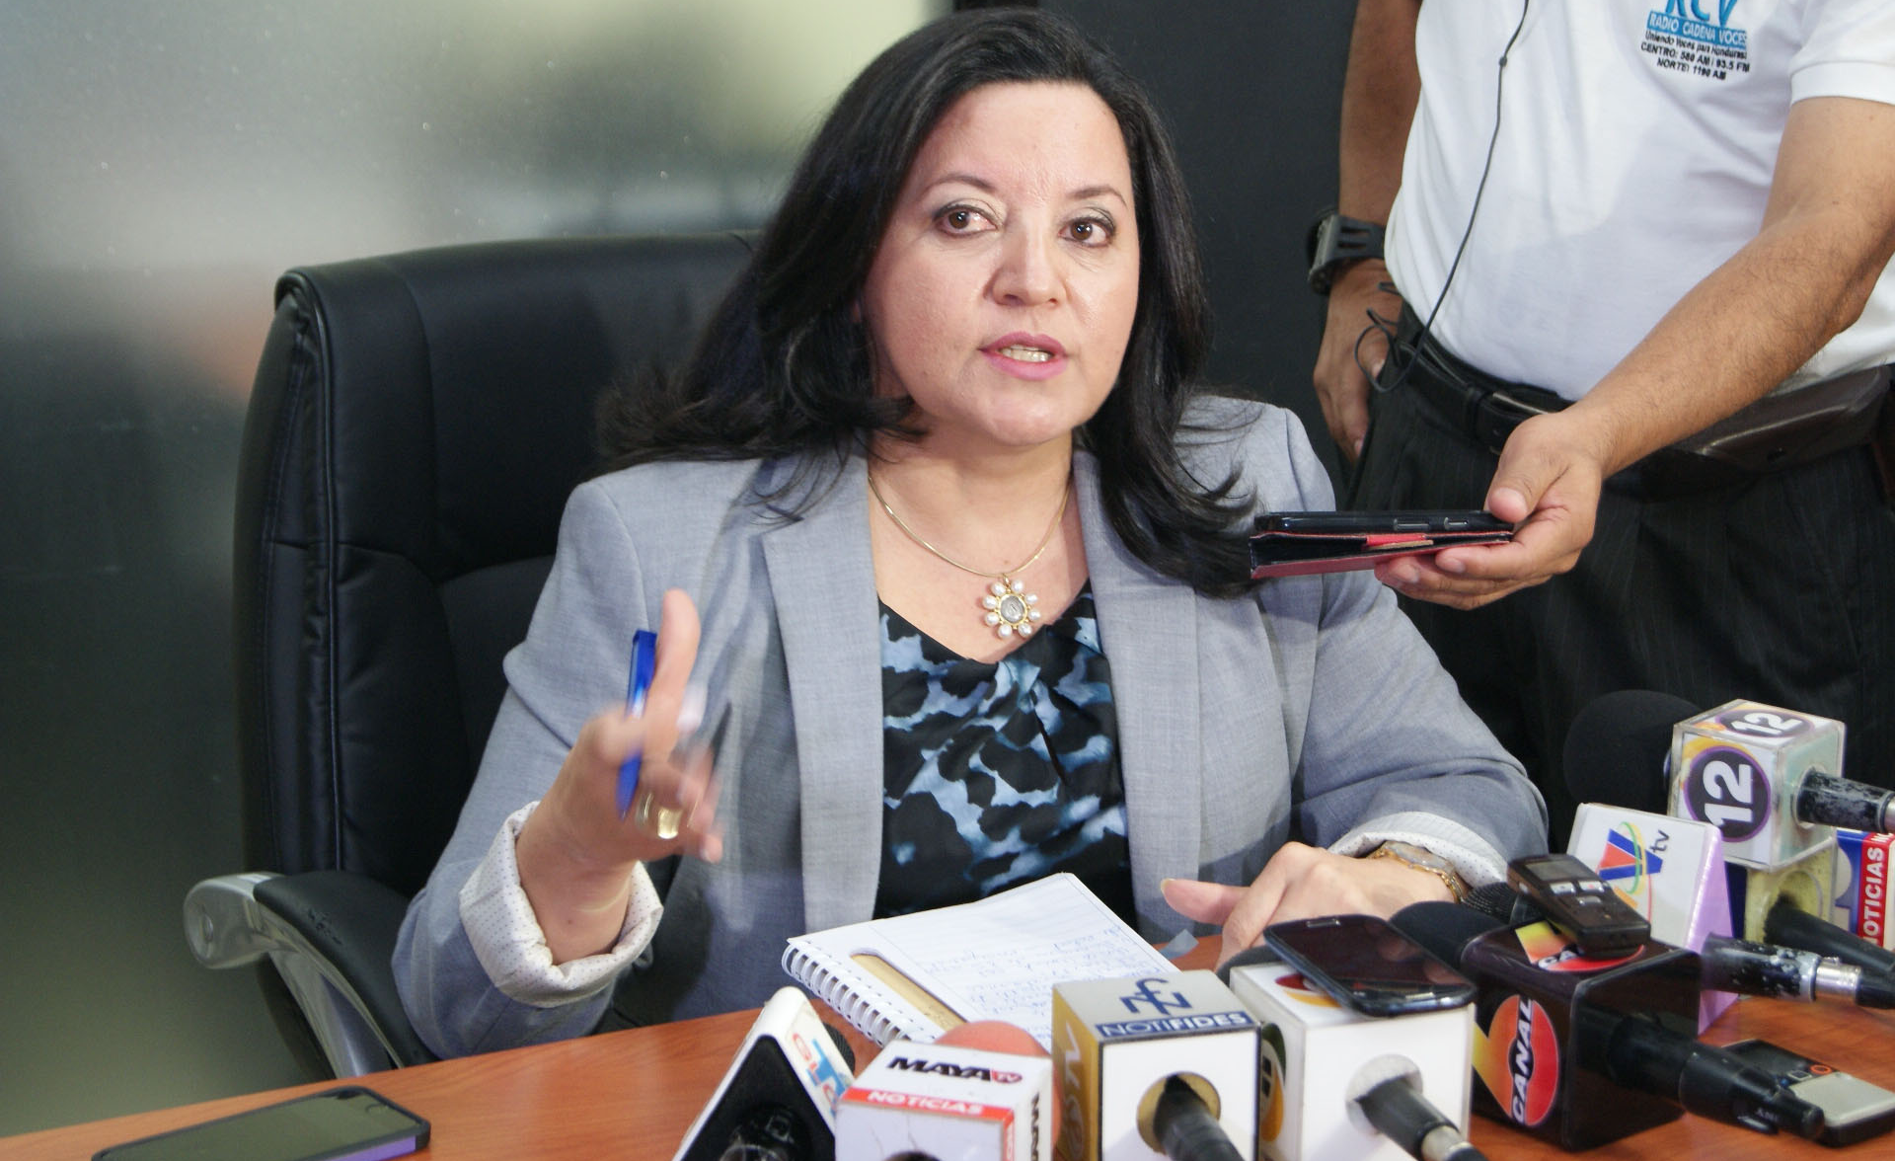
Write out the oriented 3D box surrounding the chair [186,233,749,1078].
[{"bbox_3d":[-0.030,0.378,2.119,0.660,1.040,0.680,-5,15,-19],"label":"chair"}]

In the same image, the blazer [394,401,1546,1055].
[{"bbox_3d":[0.005,0.179,2.032,0.600,0.540,0.400,-5,15,-19],"label":"blazer"}]

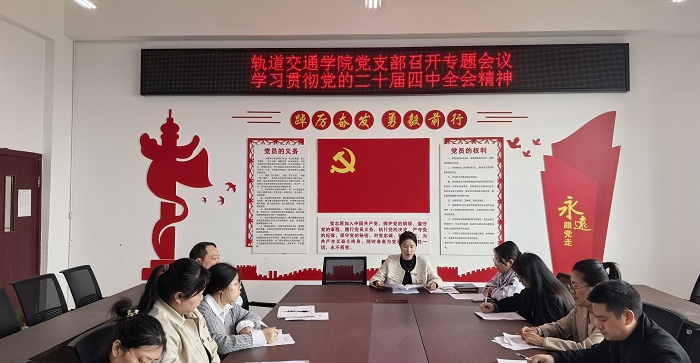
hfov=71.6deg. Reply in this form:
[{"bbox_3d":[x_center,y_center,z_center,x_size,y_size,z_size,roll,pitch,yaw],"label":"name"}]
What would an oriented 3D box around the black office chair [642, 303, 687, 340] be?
[{"bbox_3d":[1.553,1.212,2.829,0.600,0.930,0.560,0,-2,4],"label":"black office chair"}]

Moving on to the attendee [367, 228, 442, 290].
[{"bbox_3d":[0.470,1.009,4.120,0.560,1.190,0.720,0,-2,3],"label":"attendee"}]

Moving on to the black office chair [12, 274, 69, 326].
[{"bbox_3d":[-2.316,1.249,3.923,0.600,0.930,0.560,0,-2,4],"label":"black office chair"}]

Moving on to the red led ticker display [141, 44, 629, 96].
[{"bbox_3d":[0.380,-1.338,5.880,5.855,0.560,0.100,0,-2,2],"label":"red led ticker display"}]

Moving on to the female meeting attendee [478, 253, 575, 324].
[{"bbox_3d":[1.160,1.007,2.990,0.700,1.150,0.500,0,-2,9],"label":"female meeting attendee"}]

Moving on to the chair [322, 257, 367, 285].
[{"bbox_3d":[-0.060,1.166,4.370,0.530,0.900,0.570,0,-2,2],"label":"chair"}]

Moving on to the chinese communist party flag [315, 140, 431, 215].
[{"bbox_3d":[0.293,-0.065,5.880,1.359,0.895,0.020,0,-2,2],"label":"chinese communist party flag"}]

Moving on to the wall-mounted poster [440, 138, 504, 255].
[{"bbox_3d":[1.481,0.181,5.868,0.780,1.430,0.020,0,-2,2],"label":"wall-mounted poster"}]

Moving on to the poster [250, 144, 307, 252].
[{"bbox_3d":[-0.883,0.184,5.953,0.750,1.410,0.020,0,-2,2],"label":"poster"}]

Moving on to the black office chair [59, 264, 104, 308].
[{"bbox_3d":[-1.930,1.152,3.860,0.560,0.900,0.530,0,-2,7],"label":"black office chair"}]

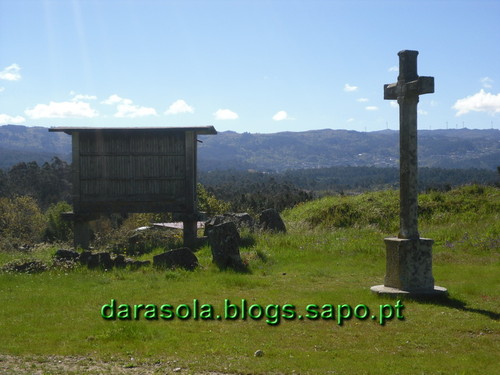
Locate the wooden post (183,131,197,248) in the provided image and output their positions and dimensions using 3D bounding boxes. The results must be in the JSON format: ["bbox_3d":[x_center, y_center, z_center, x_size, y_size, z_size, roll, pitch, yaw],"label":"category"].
[{"bbox_3d":[-1.335,0.044,18.800,0.290,2.600,0.270,0,1,0],"label":"wooden post"}]

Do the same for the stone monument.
[{"bbox_3d":[2.430,-0.240,13.000,1.150,3.680,1.180,0,0,-19],"label":"stone monument"}]

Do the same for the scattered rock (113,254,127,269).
[{"bbox_3d":[-2.496,1.420,16.300,0.262,0.277,0.260,0,0,0],"label":"scattered rock"}]

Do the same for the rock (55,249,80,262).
[{"bbox_3d":[-3.683,1.377,17.200,0.514,0.293,0.380,0,0,0],"label":"rock"}]

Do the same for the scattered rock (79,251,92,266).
[{"bbox_3d":[-3.204,1.393,16.600,0.267,0.331,0.280,0,0,0],"label":"scattered rock"}]

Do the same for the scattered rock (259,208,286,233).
[{"bbox_3d":[0.573,0.840,21.500,0.700,0.610,0.550,0,1,0],"label":"scattered rock"}]

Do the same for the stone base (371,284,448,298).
[{"bbox_3d":[2.265,1.470,12.100,1.090,0.080,1.090,0,1,0],"label":"stone base"}]

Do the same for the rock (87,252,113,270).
[{"bbox_3d":[-2.632,1.294,14.900,0.450,0.320,0.360,0,1,0],"label":"rock"}]

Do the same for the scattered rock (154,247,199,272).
[{"bbox_3d":[-1.403,1.351,16.100,0.842,0.453,0.580,0,0,0],"label":"scattered rock"}]

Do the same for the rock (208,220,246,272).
[{"bbox_3d":[-0.426,1.007,14.800,0.630,0.860,0.480,0,1,0],"label":"rock"}]

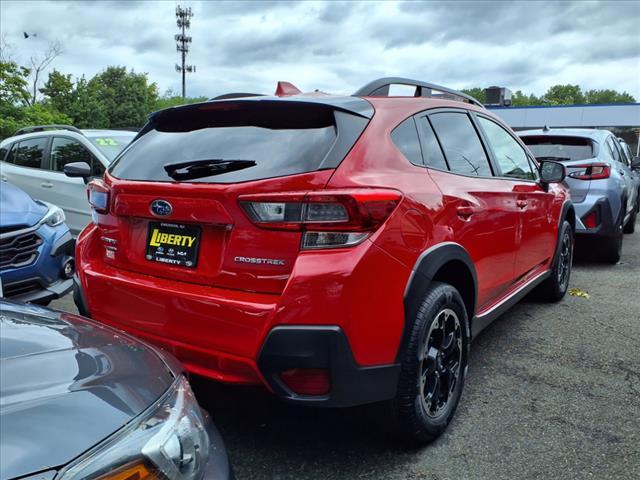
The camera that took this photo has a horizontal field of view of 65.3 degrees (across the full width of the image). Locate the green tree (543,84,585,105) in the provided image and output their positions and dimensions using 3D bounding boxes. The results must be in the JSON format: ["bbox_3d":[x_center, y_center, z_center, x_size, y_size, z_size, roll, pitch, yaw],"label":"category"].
[{"bbox_3d":[30.172,-13.964,62.859,6.000,10.830,6.000,5,10,26],"label":"green tree"}]

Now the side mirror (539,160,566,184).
[{"bbox_3d":[1.588,-0.458,3.404,0.190,0.170,0.140,7,11,35],"label":"side mirror"}]

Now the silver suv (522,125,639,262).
[{"bbox_3d":[3.534,-0.796,7.287,1.810,1.600,4.480,7,11,35],"label":"silver suv"}]

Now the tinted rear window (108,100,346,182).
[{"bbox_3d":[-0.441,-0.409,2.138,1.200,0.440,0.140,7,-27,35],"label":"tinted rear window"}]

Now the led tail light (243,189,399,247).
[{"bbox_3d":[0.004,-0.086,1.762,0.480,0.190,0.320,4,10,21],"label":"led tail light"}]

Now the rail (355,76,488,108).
[{"bbox_3d":[0.597,-0.713,2.554,0.070,0.130,1.600,7,11,35],"label":"rail"}]

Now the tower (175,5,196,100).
[{"bbox_3d":[-31.451,-36.420,117.863,4.610,36.120,4.610,-2,9,-15],"label":"tower"}]

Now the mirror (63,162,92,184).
[{"bbox_3d":[-2.313,-0.667,4.746,0.150,0.180,0.210,6,11,34],"label":"mirror"}]

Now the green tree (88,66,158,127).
[{"bbox_3d":[-12.642,-7.695,32.550,4.490,6.940,4.490,-3,10,-21],"label":"green tree"}]

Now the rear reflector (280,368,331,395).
[{"bbox_3d":[-0.044,0.466,1.633,0.160,0.085,0.050,2,9,8],"label":"rear reflector"}]

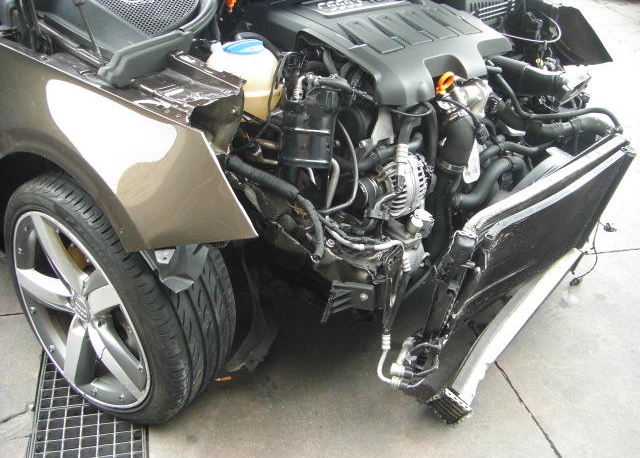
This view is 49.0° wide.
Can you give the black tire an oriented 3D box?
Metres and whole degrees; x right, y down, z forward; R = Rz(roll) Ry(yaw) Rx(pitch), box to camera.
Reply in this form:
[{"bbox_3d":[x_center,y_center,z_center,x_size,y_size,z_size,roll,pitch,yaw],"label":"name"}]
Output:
[{"bbox_3d":[-0.508,0.159,1.738,0.655,0.655,0.245,24,35,30],"label":"black tire"}]

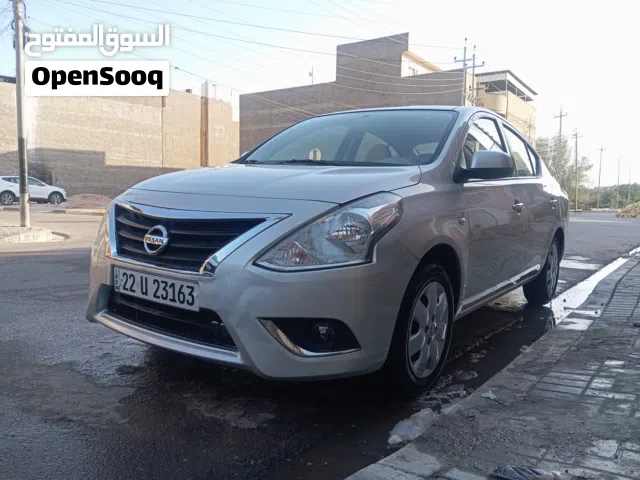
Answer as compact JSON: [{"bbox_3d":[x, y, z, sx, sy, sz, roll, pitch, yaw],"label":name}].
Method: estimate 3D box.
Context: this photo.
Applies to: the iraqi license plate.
[{"bbox_3d":[-0.656,0.189,2.042,0.520,0.110,0.025,6,6,35],"label":"iraqi license plate"}]

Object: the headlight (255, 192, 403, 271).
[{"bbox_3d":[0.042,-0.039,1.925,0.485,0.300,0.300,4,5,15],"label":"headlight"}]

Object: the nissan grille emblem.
[{"bbox_3d":[-0.643,0.000,2.031,0.128,0.113,0.025,6,6,35],"label":"nissan grille emblem"}]

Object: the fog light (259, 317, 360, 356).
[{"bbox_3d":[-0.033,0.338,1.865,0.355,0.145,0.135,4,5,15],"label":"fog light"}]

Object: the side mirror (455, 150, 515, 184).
[{"bbox_3d":[0.841,-0.374,2.623,0.260,0.165,0.190,6,6,35],"label":"side mirror"}]

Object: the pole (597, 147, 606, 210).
[{"bbox_3d":[34.676,-7.726,64.000,1.000,7.800,0.250,5,6,35],"label":"pole"}]

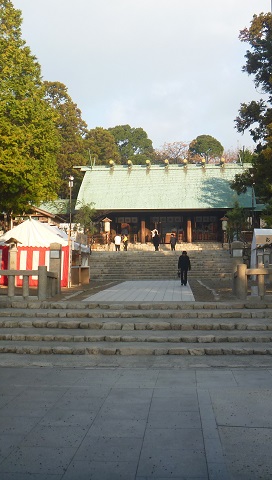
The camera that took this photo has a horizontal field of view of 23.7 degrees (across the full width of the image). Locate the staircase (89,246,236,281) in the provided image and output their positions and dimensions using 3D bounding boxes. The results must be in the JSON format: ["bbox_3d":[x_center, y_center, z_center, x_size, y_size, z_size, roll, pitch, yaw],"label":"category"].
[{"bbox_3d":[1.525,1.495,38.700,9.000,1.750,4.300,0,-2,4],"label":"staircase"}]

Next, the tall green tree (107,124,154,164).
[{"bbox_3d":[-0.612,-7.820,88.000,8.000,16.500,8.000,0,-2,4],"label":"tall green tree"}]

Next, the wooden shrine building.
[{"bbox_3d":[2.803,-3.209,58.500,15.300,7.700,11.000,0,-2,4],"label":"wooden shrine building"}]

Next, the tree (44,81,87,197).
[{"bbox_3d":[-7.425,-6.946,62.000,6.300,16.500,6.300,0,-2,4],"label":"tree"}]

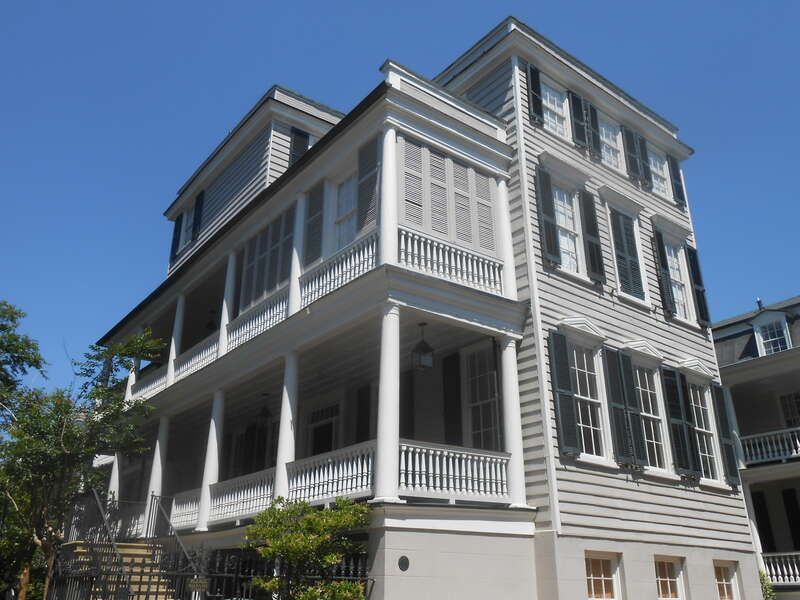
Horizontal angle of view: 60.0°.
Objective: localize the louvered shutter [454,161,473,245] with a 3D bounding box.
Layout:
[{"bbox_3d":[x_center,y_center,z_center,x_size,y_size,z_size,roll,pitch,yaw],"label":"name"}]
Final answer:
[{"bbox_3d":[1.217,-1.850,13.402,0.588,1.785,0.063,17,-29,-34],"label":"louvered shutter"}]

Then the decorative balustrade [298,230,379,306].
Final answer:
[{"bbox_3d":[-1.194,-0.494,12.934,0.147,0.798,2.730,17,-29,-34],"label":"decorative balustrade"}]

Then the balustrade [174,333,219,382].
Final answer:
[{"bbox_3d":[-4.957,1.425,16.930,0.120,0.847,2.806,18,-29,-35],"label":"balustrade"}]

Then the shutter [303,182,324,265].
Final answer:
[{"bbox_3d":[-1.700,-1.467,13.748,0.050,1.925,0.693,18,-29,-35],"label":"shutter"}]

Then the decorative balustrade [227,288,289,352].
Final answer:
[{"bbox_3d":[-3.001,0.462,14.687,0.120,0.847,2.857,18,-29,-35],"label":"decorative balustrade"}]

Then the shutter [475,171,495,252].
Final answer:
[{"bbox_3d":[1.611,-1.639,13.166,0.544,1.782,0.050,16,-28,-32],"label":"shutter"}]

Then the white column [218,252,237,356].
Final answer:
[{"bbox_3d":[-3.987,0.083,16.188,0.290,2.750,0.290,18,-29,-35],"label":"white column"}]

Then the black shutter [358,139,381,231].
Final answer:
[{"bbox_3d":[-0.584,-2.097,12.828,0.063,2.016,0.630,17,-29,-34],"label":"black shutter"}]

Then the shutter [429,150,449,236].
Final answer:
[{"bbox_3d":[0.697,-1.895,12.568,0.555,1.782,0.050,16,-28,-32],"label":"shutter"}]

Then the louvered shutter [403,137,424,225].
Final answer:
[{"bbox_3d":[0.254,-2.106,12.700,0.588,1.796,0.063,17,-29,-34],"label":"louvered shutter"}]

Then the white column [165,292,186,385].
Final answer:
[{"bbox_3d":[-5.927,1.038,18.414,0.290,2.750,0.290,18,-29,-35],"label":"white column"}]

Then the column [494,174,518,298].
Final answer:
[{"bbox_3d":[2.079,-1.226,13.829,0.273,2.709,0.273,0,-23,0],"label":"column"}]

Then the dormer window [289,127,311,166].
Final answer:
[{"bbox_3d":[-2.550,-3.731,17.685,0.609,1.417,0.126,17,-29,-34],"label":"dormer window"}]

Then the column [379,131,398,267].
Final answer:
[{"bbox_3d":[-0.190,-1.785,11.834,0.290,2.750,0.290,0,-23,0],"label":"column"}]

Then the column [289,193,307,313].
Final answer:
[{"bbox_3d":[-2.126,-0.939,14.426,0.273,2.761,0.273,0,-23,0],"label":"column"}]

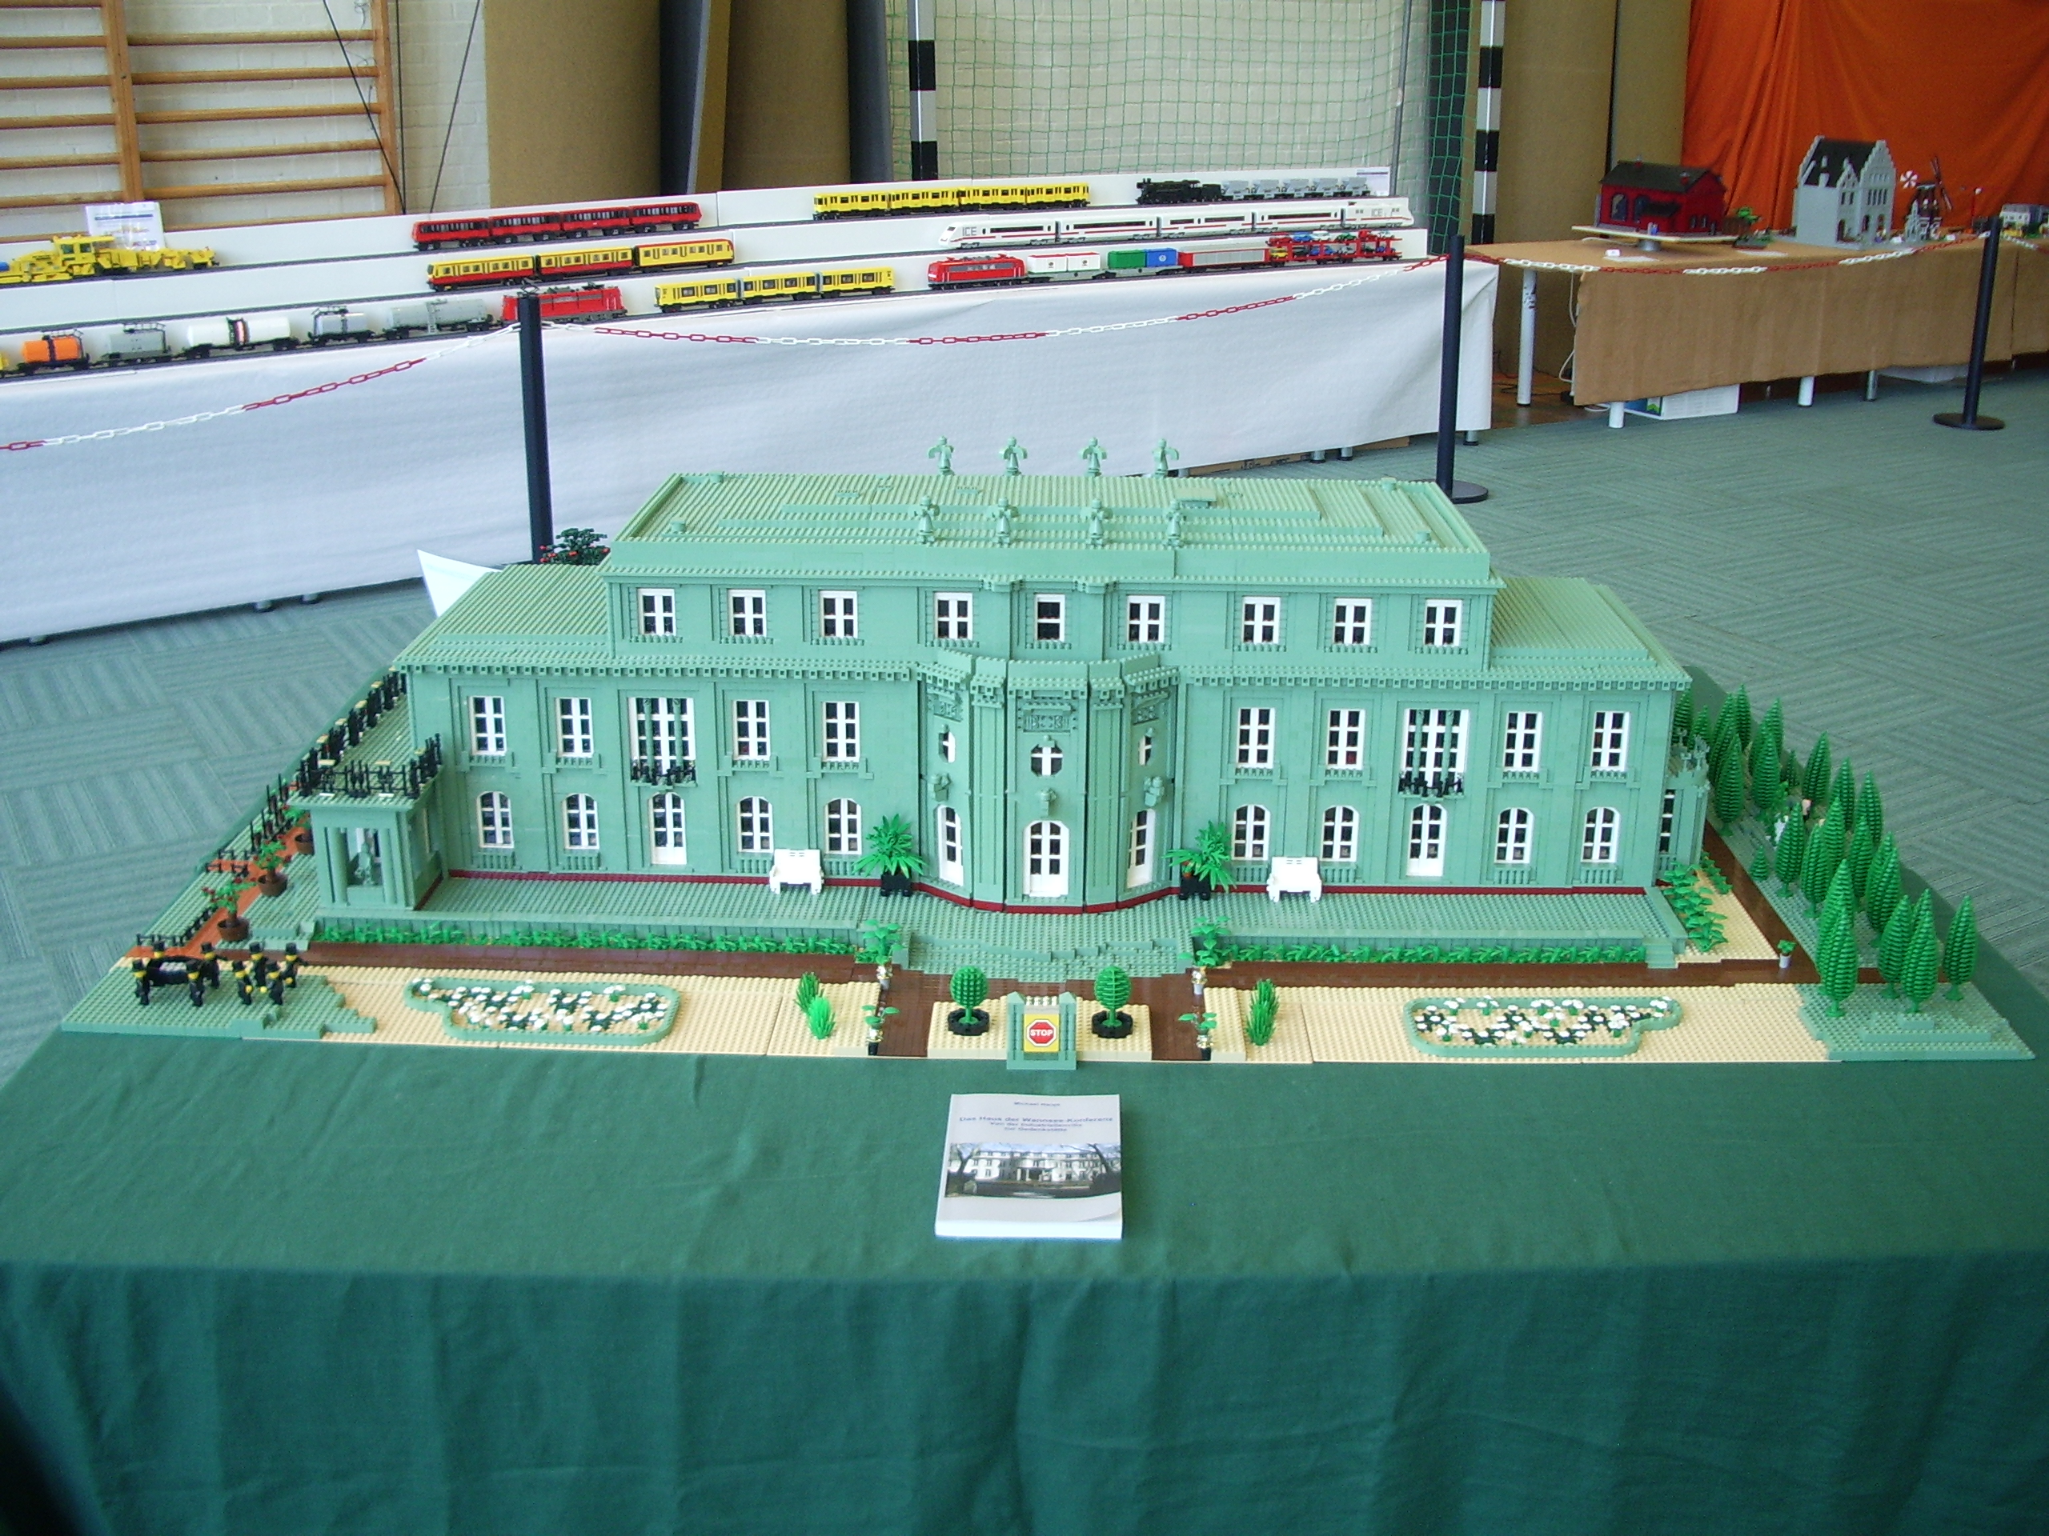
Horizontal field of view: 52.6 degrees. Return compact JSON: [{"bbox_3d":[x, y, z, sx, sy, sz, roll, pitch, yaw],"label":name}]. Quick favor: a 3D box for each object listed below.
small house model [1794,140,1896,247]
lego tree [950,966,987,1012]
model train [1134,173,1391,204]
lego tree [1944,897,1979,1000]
[{"bbox_3d":[3.960,-2.794,10.040,0.420,0.495,0.350,-12,23,-31],"label":"small house model"},{"bbox_3d":[-0.053,0.214,1.972,0.036,0.055,0.036,0,20,-1],"label":"lego tree"},{"bbox_3d":[0.916,-2.243,8.015,1.160,0.095,0.062,-12,23,-30],"label":"model train"},{"bbox_3d":[0.902,0.173,1.994,0.033,0.106,0.033,0,20,-1],"label":"lego tree"}]

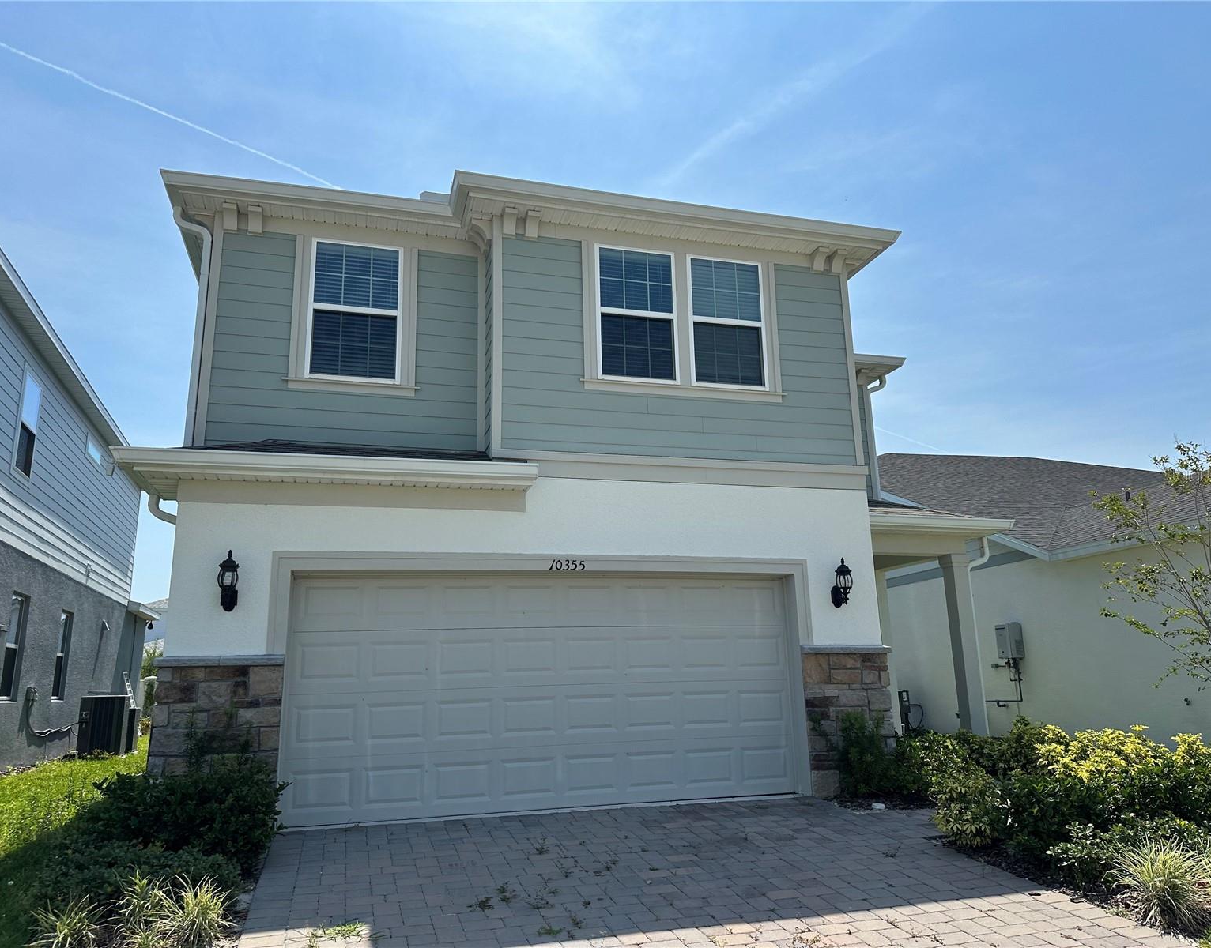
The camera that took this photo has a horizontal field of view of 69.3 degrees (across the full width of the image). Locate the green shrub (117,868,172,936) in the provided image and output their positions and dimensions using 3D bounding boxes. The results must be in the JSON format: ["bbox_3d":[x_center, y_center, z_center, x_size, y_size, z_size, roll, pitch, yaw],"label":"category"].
[{"bbox_3d":[-2.528,2.315,4.830,0.330,0.330,0.330,2,-14,-16],"label":"green shrub"}]

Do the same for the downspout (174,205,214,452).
[{"bbox_3d":[-4.081,-1.434,8.479,0.385,2.460,0.110,2,-14,-16],"label":"downspout"}]

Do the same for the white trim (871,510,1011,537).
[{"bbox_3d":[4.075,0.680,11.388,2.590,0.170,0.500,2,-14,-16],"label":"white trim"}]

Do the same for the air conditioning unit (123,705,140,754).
[{"bbox_3d":[-9.283,4.881,16.630,0.650,0.810,0.650,2,-14,-16],"label":"air conditioning unit"}]

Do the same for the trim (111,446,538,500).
[{"bbox_3d":[-2.344,-0.008,7.697,3.455,0.150,0.620,2,-14,-16],"label":"trim"}]

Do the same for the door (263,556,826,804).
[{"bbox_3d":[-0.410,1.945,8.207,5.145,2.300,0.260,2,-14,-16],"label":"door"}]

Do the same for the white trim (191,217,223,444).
[{"bbox_3d":[-3.866,-1.375,8.571,0.095,2.340,0.090,2,-14,-16],"label":"white trim"}]

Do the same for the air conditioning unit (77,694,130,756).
[{"bbox_3d":[-8.923,4.487,15.575,0.700,0.980,0.700,2,-14,-16],"label":"air conditioning unit"}]

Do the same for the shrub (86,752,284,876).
[{"bbox_3d":[-3.054,2.463,6.481,1.210,0.710,0.830,2,-14,-16],"label":"shrub"}]

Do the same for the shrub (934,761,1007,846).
[{"bbox_3d":[2.906,2.613,6.986,0.600,0.560,0.600,2,-14,-16],"label":"shrub"}]

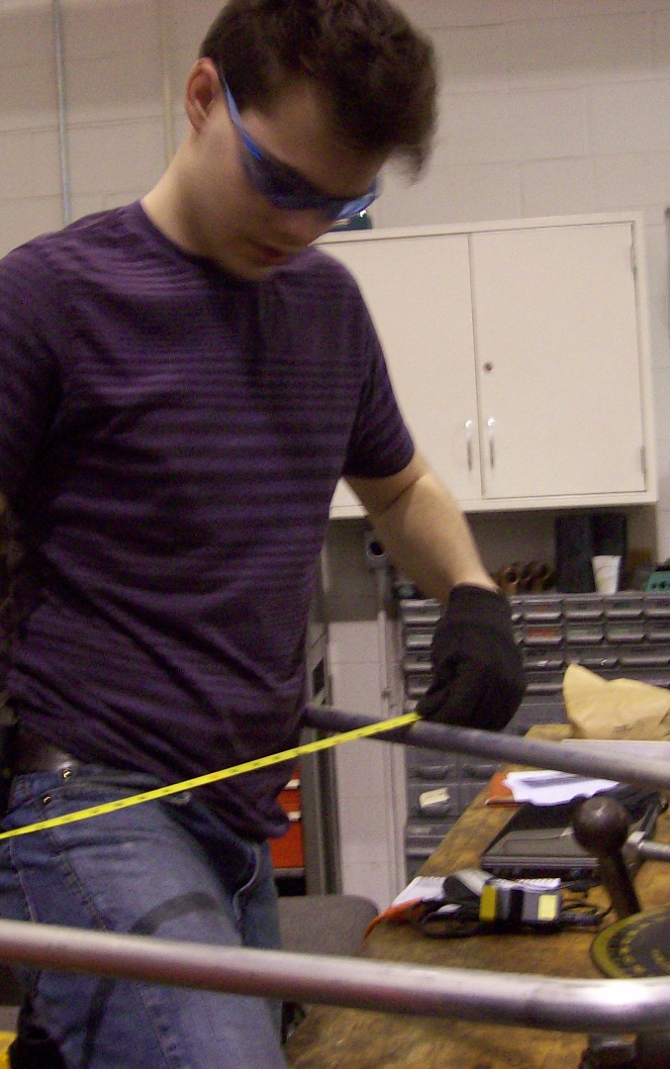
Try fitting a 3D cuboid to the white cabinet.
[{"bbox_3d":[0.396,-0.458,4.086,0.914,0.763,0.320,-3,4,7],"label":"white cabinet"}]

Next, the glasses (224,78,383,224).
[{"bbox_3d":[-0.029,-0.350,1.363,0.145,0.155,0.050,2,-44,-39],"label":"glasses"}]

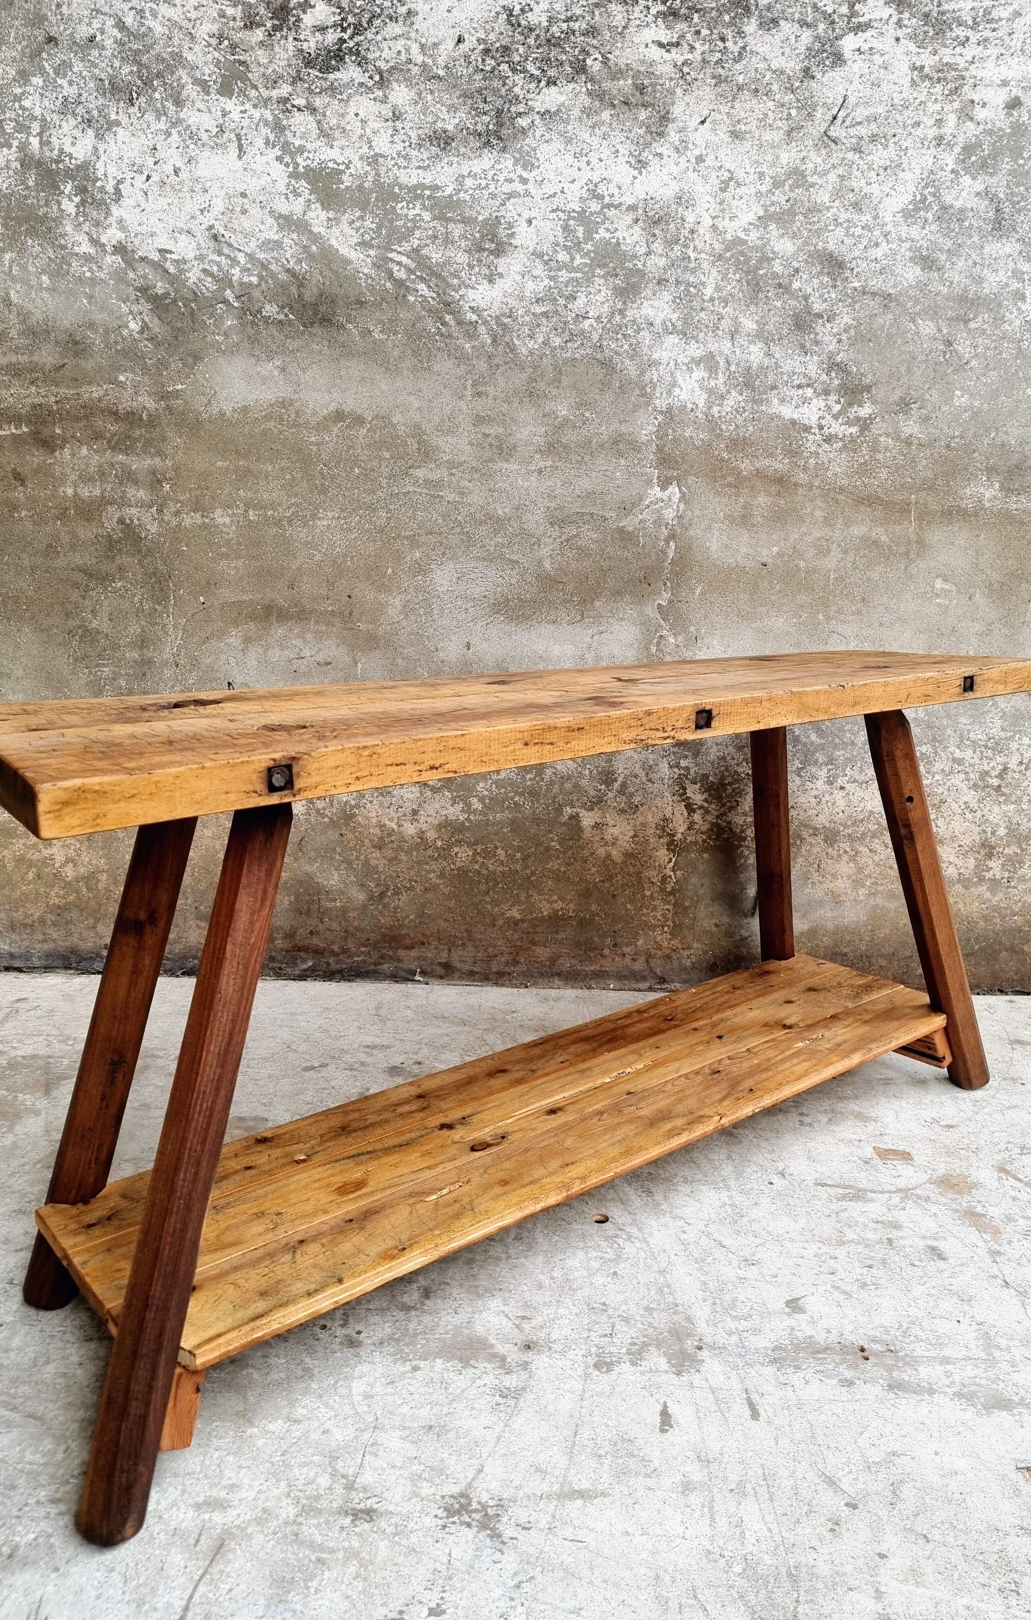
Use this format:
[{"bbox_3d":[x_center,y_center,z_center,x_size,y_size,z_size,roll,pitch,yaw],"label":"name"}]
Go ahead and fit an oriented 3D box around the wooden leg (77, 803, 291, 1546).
[{"bbox_3d":[-0.334,0.349,1.157,0.065,0.788,0.065,14,-3,-41],"label":"wooden leg"}]

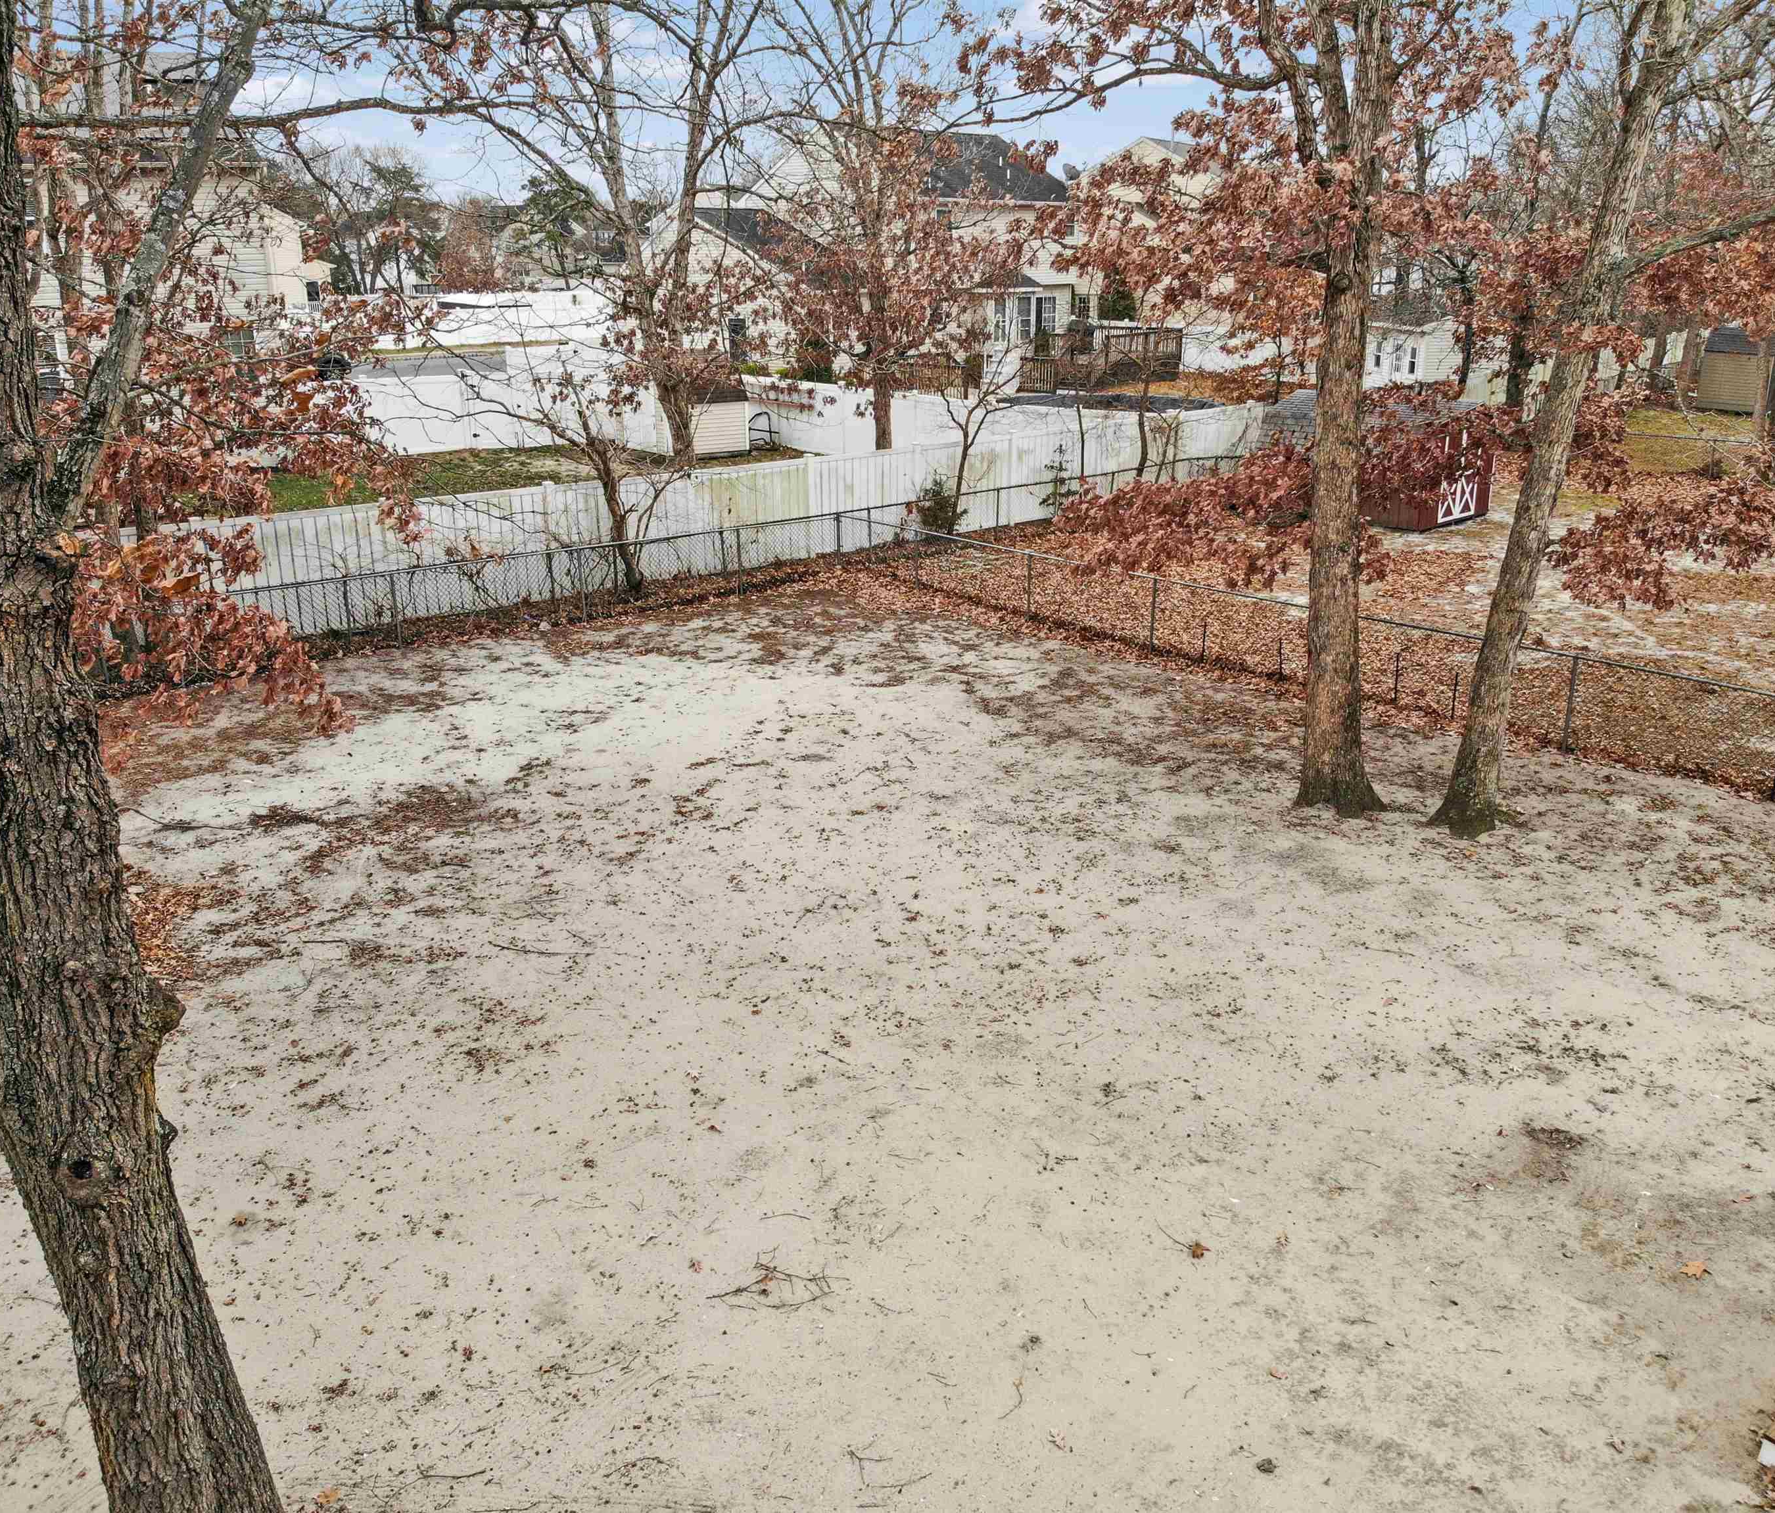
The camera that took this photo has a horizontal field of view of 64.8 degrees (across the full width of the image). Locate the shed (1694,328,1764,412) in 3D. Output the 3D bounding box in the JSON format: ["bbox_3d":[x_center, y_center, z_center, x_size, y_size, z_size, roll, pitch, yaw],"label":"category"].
[{"bbox_3d":[29.565,-13.196,47.650,2.660,2.750,2.520,-14,23,-33],"label":"shed"}]

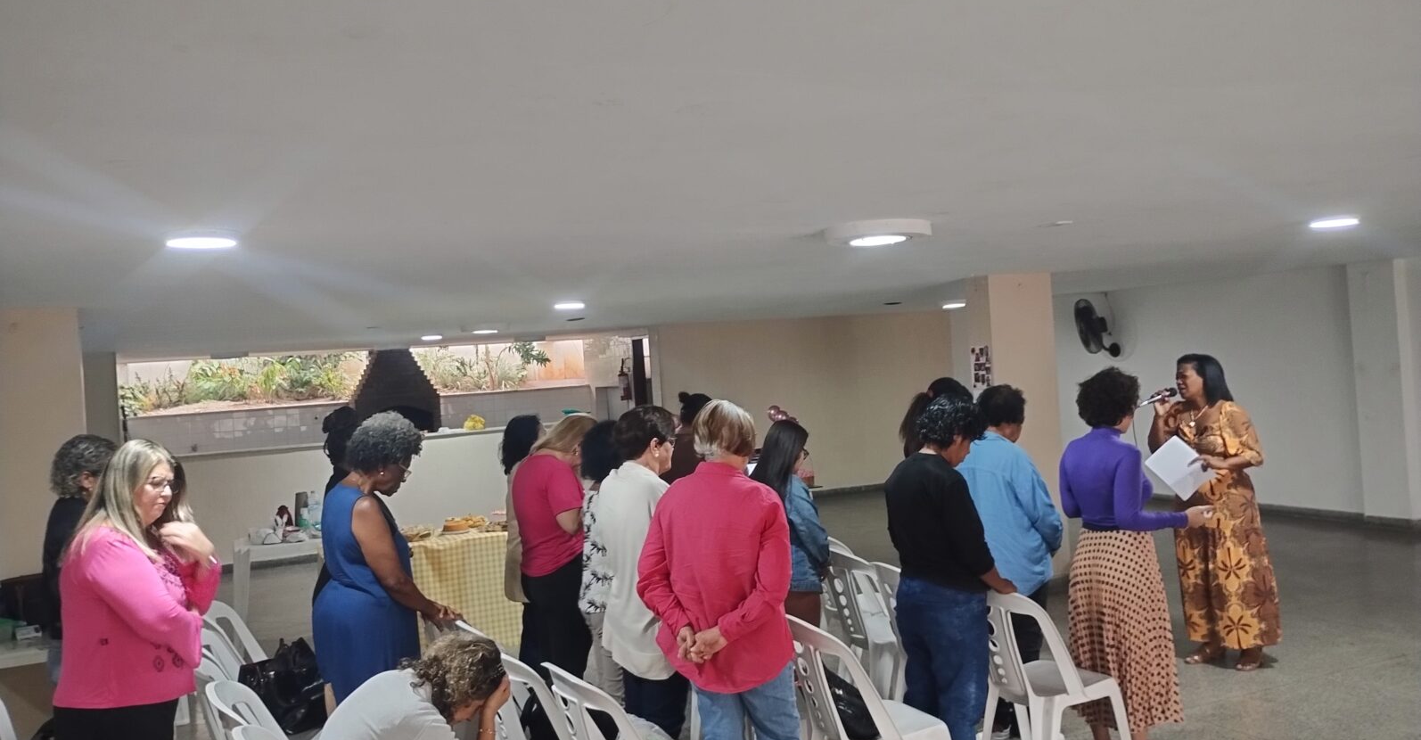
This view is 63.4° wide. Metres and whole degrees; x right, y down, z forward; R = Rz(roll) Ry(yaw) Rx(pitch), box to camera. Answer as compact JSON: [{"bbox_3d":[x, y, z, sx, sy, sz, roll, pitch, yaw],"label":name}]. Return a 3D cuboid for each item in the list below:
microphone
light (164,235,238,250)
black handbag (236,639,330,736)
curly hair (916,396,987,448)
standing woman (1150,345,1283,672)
[{"bbox_3d":[2.277,0.138,5.850,0.210,0.050,0.050,-25,0,-13],"label":"microphone"},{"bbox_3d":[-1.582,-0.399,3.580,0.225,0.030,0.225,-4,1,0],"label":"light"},{"bbox_3d":[-1.644,1.216,4.420,0.340,0.360,0.210,-4,1,-37],"label":"black handbag"},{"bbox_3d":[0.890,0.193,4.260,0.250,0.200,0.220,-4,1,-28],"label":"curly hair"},{"bbox_3d":[2.639,0.738,6.094,0.480,1.630,0.530,-4,0,-30],"label":"standing woman"}]

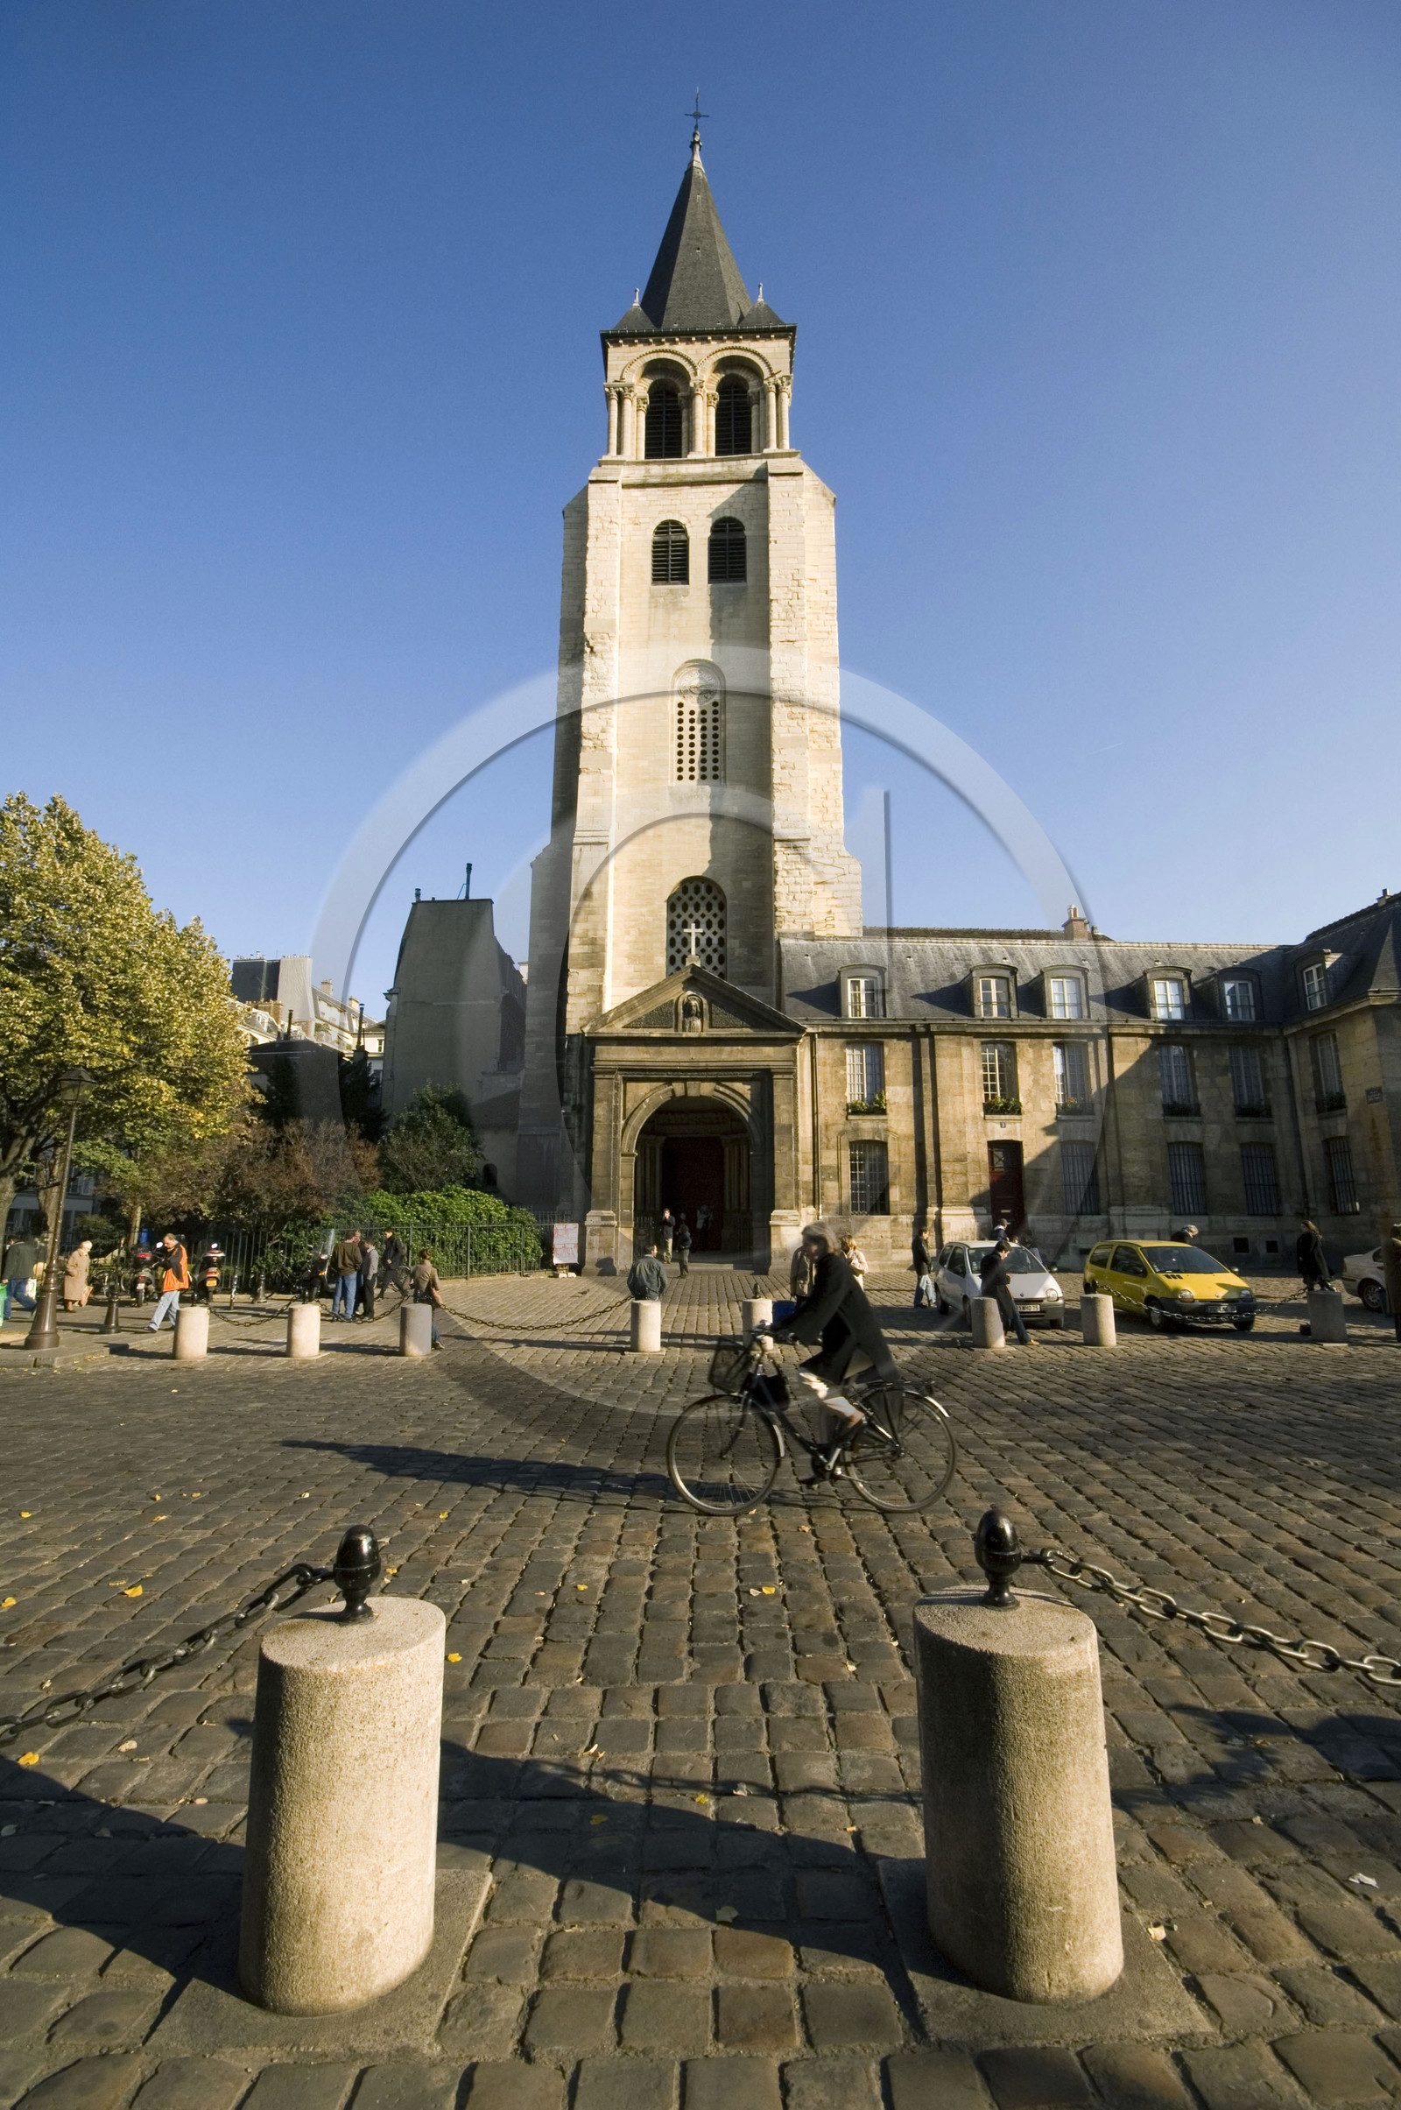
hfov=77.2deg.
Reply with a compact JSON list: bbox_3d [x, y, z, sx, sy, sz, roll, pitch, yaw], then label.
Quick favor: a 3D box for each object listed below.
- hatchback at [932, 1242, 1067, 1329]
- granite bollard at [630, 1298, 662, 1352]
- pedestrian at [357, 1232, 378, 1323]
[{"bbox_3d":[5.486,4.288,16.415,1.630,1.420,3.430,-1,-11,4],"label":"hatchback"},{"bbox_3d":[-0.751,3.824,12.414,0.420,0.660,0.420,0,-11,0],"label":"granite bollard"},{"bbox_3d":[-6.686,4.531,17.810,0.360,1.638,0.480,-1,-11,6],"label":"pedestrian"}]

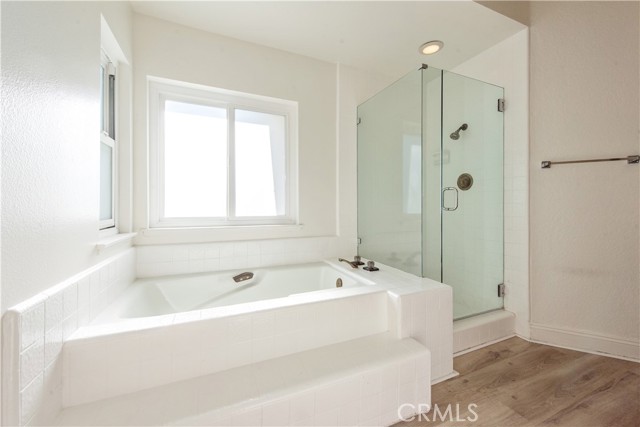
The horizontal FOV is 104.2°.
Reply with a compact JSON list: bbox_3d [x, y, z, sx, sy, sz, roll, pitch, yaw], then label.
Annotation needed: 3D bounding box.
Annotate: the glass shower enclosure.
[{"bbox_3d":[0.978,-0.116,2.318,0.924,1.868,0.853,0,0,-24],"label":"glass shower enclosure"}]

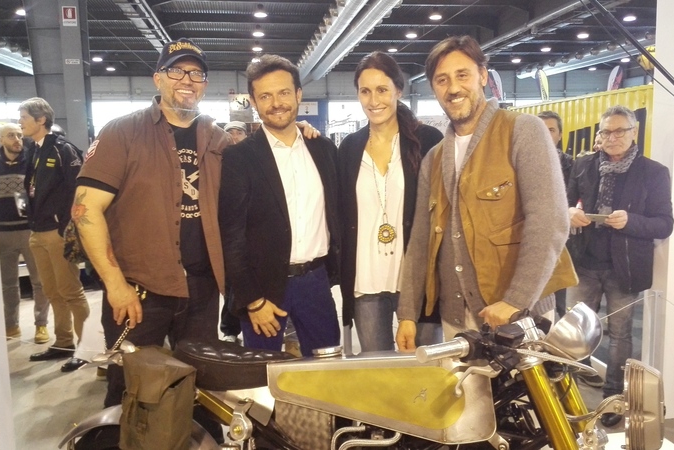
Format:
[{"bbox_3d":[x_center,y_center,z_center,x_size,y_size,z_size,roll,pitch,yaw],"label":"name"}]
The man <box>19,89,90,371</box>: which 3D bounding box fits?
[{"bbox_3d":[-1.961,0.051,4.186,0.450,1.866,0.520,-7,8,-40],"label":"man"}]

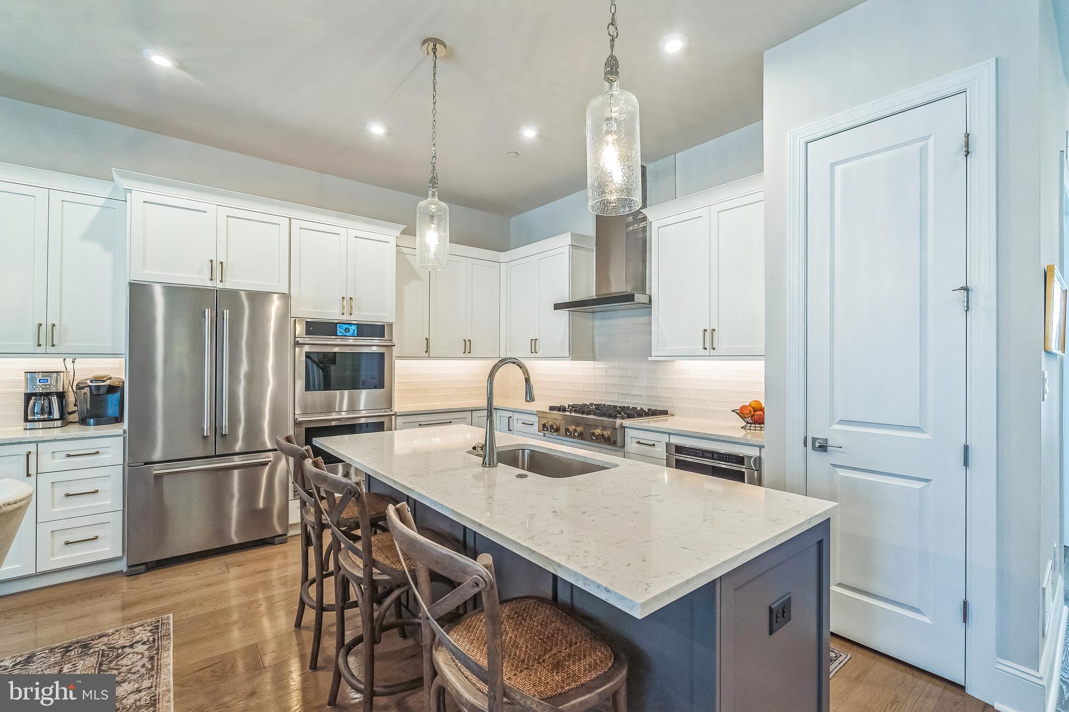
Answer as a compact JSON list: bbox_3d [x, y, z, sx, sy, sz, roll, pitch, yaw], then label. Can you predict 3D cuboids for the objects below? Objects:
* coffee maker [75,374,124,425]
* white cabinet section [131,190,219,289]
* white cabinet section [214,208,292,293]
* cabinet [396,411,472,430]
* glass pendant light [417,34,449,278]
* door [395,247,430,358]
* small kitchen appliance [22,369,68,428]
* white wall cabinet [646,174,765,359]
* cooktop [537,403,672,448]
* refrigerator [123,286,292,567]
[{"bbox_3d":[-2.932,0.288,3.227,0.255,0.330,0.330,0,0,-40],"label":"coffee maker"},{"bbox_3d":[-2.341,-0.750,3.103,0.444,0.562,0.022,0,0,-40],"label":"white cabinet section"},{"bbox_3d":[-2.013,-0.750,3.413,0.445,0.557,0.024,1,-1,-39],"label":"white cabinet section"},{"bbox_3d":[-1.090,0.948,4.545,0.750,0.860,0.650,0,0,-40],"label":"cabinet"},{"bbox_3d":[-0.536,-1.062,2.520,0.176,1.188,0.176,0,0,0],"label":"glass pendant light"},{"bbox_3d":[-1.199,-0.507,4.521,0.425,1.037,0.025,1,0,-39],"label":"door"},{"bbox_3d":[-3.166,0.285,3.093,0.193,0.358,0.235,1,-1,-39],"label":"small kitchen appliance"},{"bbox_3d":[1.333,-0.547,3.387,0.370,1.160,1.025,0,0,-40],"label":"white wall cabinet"},{"bbox_3d":[0.564,0.549,3.950,0.700,0.220,0.908,1,-1,-39],"label":"cooktop"},{"bbox_3d":[-2.349,0.460,3.450,0.908,1.822,0.690,0,0,-40],"label":"refrigerator"}]

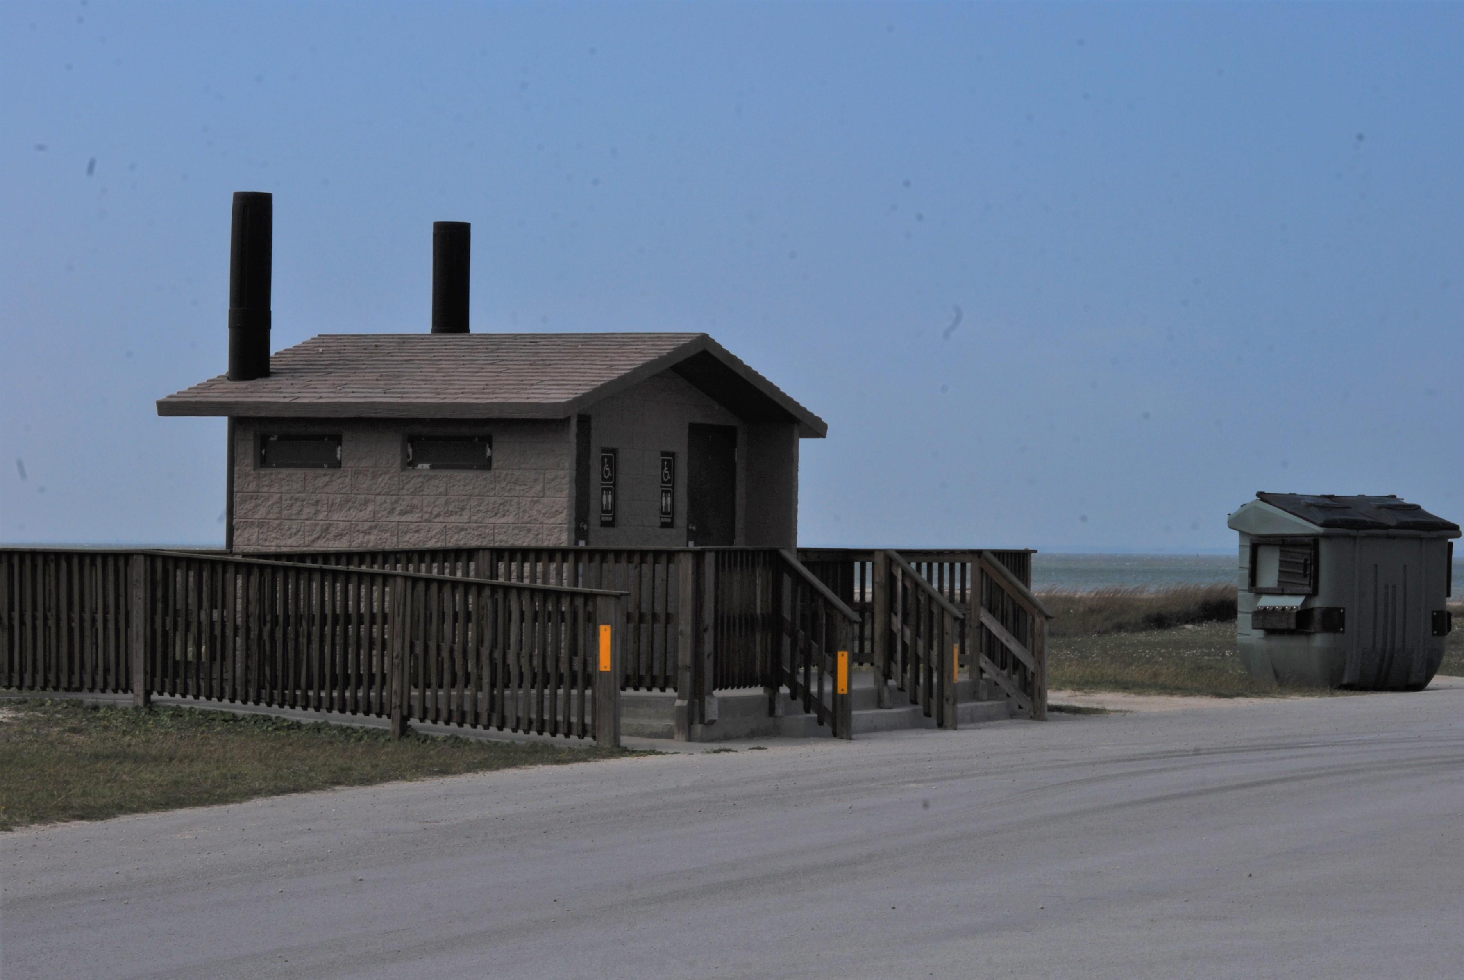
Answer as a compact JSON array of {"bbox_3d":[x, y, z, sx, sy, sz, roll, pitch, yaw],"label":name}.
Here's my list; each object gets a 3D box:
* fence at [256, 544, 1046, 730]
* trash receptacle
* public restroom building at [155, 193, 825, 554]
[{"bbox_3d":[-0.159,1.158,29.881,4.640,1.420,6.300,0,-1,27],"label":"fence"},{"bbox_3d":[6.040,1.005,36.000,1.740,1.920,1.450,1,-1,-27],"label":"trash receptacle"},{"bbox_3d":[-1.883,-0.506,30.483,3.709,3.736,4.678,1,-1,26],"label":"public restroom building"}]

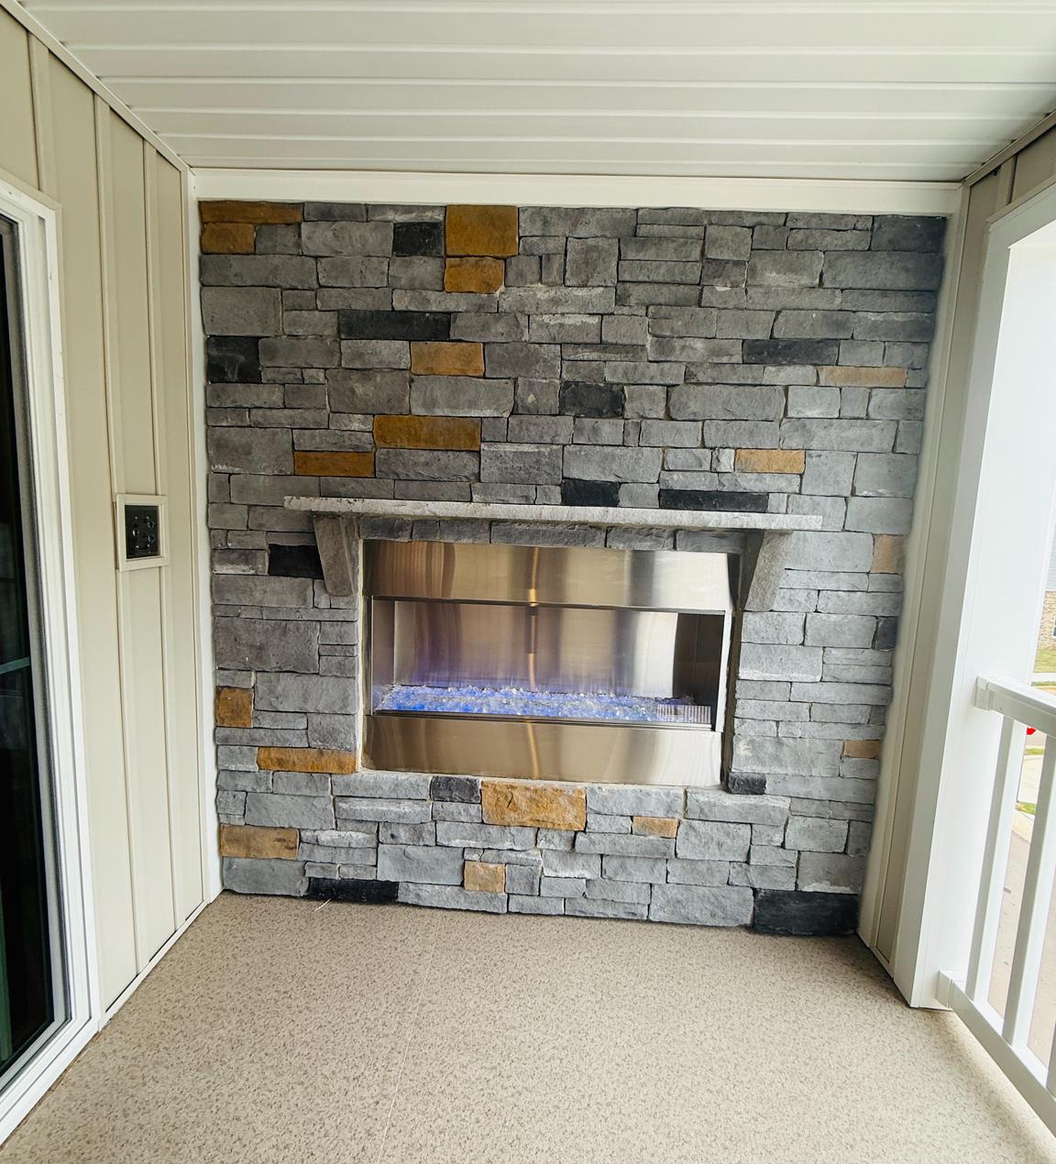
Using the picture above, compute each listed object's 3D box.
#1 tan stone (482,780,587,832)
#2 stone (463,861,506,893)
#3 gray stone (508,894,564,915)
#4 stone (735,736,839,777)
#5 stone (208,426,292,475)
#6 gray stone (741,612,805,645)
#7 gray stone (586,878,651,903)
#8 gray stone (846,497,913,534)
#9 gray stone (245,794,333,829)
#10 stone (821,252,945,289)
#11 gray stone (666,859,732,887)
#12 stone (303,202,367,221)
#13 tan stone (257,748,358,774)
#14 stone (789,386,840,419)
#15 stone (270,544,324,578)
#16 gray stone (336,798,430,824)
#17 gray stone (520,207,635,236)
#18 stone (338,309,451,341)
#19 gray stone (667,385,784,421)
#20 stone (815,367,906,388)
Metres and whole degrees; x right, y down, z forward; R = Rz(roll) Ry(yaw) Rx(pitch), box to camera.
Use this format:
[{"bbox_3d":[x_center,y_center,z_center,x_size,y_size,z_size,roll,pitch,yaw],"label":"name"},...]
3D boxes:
[{"bbox_3d":[0.023,0.761,1.973,0.355,0.155,0.055,2,7,2],"label":"tan stone"},{"bbox_3d":[-0.148,1.028,2.016,0.148,0.110,0.070,2,7,2],"label":"stone"},{"bbox_3d":[0.031,1.131,2.027,0.196,0.063,0.070,2,7,2],"label":"gray stone"},{"bbox_3d":[0.877,0.587,1.950,0.344,0.122,0.060,2,7,2],"label":"stone"},{"bbox_3d":[-0.888,-0.422,1.855,0.271,0.139,0.055,2,7,2],"label":"stone"},{"bbox_3d":[0.803,0.151,1.881,0.202,0.101,0.060,2,7,2],"label":"gray stone"},{"bbox_3d":[0.314,1.067,2.000,0.225,0.073,0.070,2,7,2],"label":"gray stone"},{"bbox_3d":[1.104,-0.212,1.820,0.203,0.112,0.070,2,7,2],"label":"gray stone"},{"bbox_3d":[-0.827,0.792,2.003,0.306,0.118,0.055,2,7,2],"label":"gray stone"},{"bbox_3d":[1.075,-0.944,1.740,0.359,0.109,0.060,2,7,2],"label":"stone"},{"bbox_3d":[0.583,0.993,1.979,0.211,0.086,0.070,2,7,2],"label":"gray stone"},{"bbox_3d":[-0.591,-1.140,1.780,0.194,0.051,0.070,2,7,2],"label":"stone"},{"bbox_3d":[-0.770,0.620,2.015,0.353,0.078,0.060,2,6,2],"label":"tan stone"},{"bbox_3d":[0.883,-0.557,1.789,0.160,0.095,0.070,2,7,2],"label":"stone"},{"bbox_3d":[-0.750,-0.070,1.914,0.214,0.107,0.070,2,7,2],"label":"stone"},{"bbox_3d":[-0.513,0.811,2.048,0.340,0.085,0.060,2,7,2],"label":"gray stone"},{"bbox_3d":[0.151,-1.105,1.767,0.349,0.075,0.060,2,7,2],"label":"gray stone"},{"bbox_3d":[-0.427,-0.825,1.846,0.361,0.089,0.060,2,7,2],"label":"stone"},{"bbox_3d":[0.617,-0.559,1.791,0.355,0.102,0.055,2,7,2],"label":"gray stone"},{"bbox_3d":[1.031,-0.636,1.778,0.271,0.059,0.060,2,7,2],"label":"stone"}]

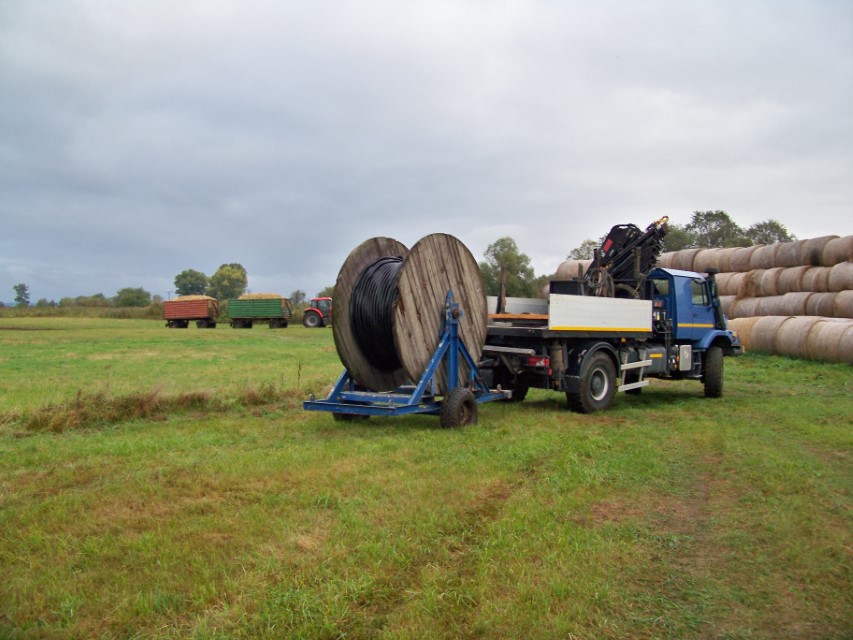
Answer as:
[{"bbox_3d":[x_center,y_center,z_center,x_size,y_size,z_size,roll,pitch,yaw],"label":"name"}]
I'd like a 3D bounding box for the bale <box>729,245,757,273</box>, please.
[{"bbox_3d":[14.652,-2.574,36.634,1.420,1.420,1.220,0,1,-27],"label":"bale"}]

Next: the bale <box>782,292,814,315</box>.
[{"bbox_3d":[16.509,-0.439,35.520,1.480,1.480,1.220,0,0,-27],"label":"bale"}]

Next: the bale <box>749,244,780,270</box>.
[{"bbox_3d":[14.394,-2.498,34.636,1.350,1.350,1.250,0,0,-27],"label":"bale"}]

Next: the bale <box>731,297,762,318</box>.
[{"bbox_3d":[13.879,-0.215,34.185,1.420,1.420,1.220,0,1,-27],"label":"bale"}]

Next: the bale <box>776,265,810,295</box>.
[{"bbox_3d":[15.336,-1.436,33.310,1.420,1.420,1.220,0,1,-27],"label":"bale"}]

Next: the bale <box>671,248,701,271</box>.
[{"bbox_3d":[13.066,-2.686,39.746,1.420,1.420,1.220,0,1,-27],"label":"bale"}]

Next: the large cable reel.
[{"bbox_3d":[-0.208,-0.097,13.400,1.240,2.600,2.600,1,0,37],"label":"large cable reel"}]

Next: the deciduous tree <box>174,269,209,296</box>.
[{"bbox_3d":[-53.455,-5.914,185.000,7.800,11.200,7.800,1,0,0],"label":"deciduous tree"}]

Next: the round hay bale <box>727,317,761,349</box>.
[{"bbox_3d":[12.298,0.635,30.681,1.420,1.420,1.220,0,1,-27],"label":"round hay bale"}]

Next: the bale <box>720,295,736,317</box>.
[{"bbox_3d":[12.764,-0.356,34.953,1.350,1.350,1.250,0,0,-27],"label":"bale"}]

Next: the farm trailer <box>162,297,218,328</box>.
[{"bbox_3d":[-23.649,-0.752,81.500,4.800,3.150,2.400,1,0,11],"label":"farm trailer"}]

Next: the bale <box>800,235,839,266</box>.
[{"bbox_3d":[17.526,-2.978,35.996,1.480,1.480,1.220,0,0,-27],"label":"bale"}]

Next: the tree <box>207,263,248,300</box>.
[{"bbox_3d":[-45.266,-6.597,185.000,9.400,12.700,9.200,1,0,0],"label":"tree"}]

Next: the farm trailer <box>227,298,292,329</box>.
[{"bbox_3d":[-15.559,-0.673,76.000,5.200,3.000,2.450,0,1,11],"label":"farm trailer"}]

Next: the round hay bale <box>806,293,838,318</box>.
[{"bbox_3d":[17.062,-0.445,34.433,1.480,1.480,1.220,0,0,-27],"label":"round hay bale"}]

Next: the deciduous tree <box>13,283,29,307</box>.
[{"bbox_3d":[-119.808,-6.345,240.000,4.800,9.000,4.800,1,0,0],"label":"deciduous tree"}]

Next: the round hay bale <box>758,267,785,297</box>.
[{"bbox_3d":[14.834,-1.449,34.293,1.420,1.420,1.220,0,1,-27],"label":"round hay bale"}]

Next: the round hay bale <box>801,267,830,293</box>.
[{"bbox_3d":[15.874,-1.376,32.253,1.420,1.420,1.220,0,1,-27],"label":"round hay bale"}]

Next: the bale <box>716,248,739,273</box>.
[{"bbox_3d":[13.475,-2.503,36.409,1.350,1.350,1.250,0,0,-27],"label":"bale"}]

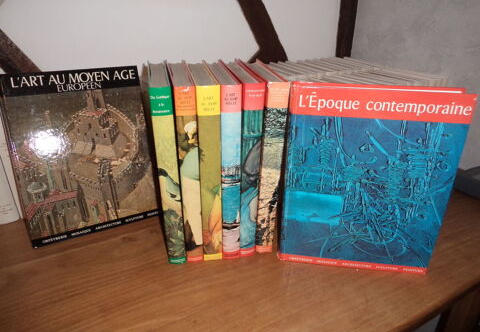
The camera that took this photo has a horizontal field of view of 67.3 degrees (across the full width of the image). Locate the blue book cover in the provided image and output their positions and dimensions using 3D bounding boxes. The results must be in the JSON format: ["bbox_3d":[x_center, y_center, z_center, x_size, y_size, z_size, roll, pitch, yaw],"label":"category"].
[{"bbox_3d":[0.192,0.027,0.560,0.239,0.295,0.032,4,24,7],"label":"blue book cover"}]

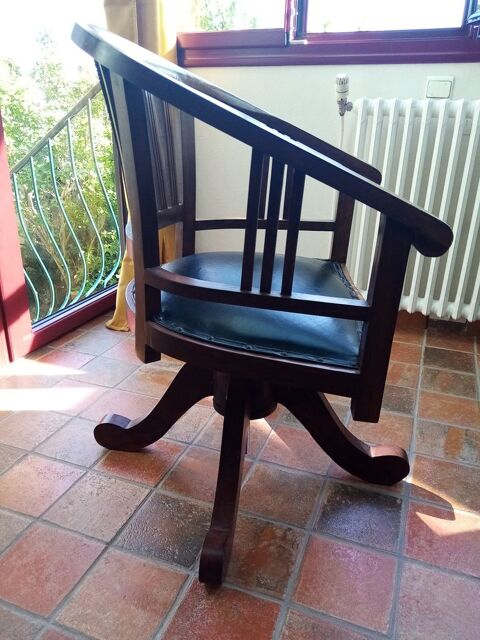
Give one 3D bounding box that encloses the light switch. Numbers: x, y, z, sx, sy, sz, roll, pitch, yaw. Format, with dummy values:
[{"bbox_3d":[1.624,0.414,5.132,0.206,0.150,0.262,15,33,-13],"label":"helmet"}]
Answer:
[{"bbox_3d":[0.662,-0.766,1.597,0.082,0.078,0.013,9,22,19],"label":"light switch"}]

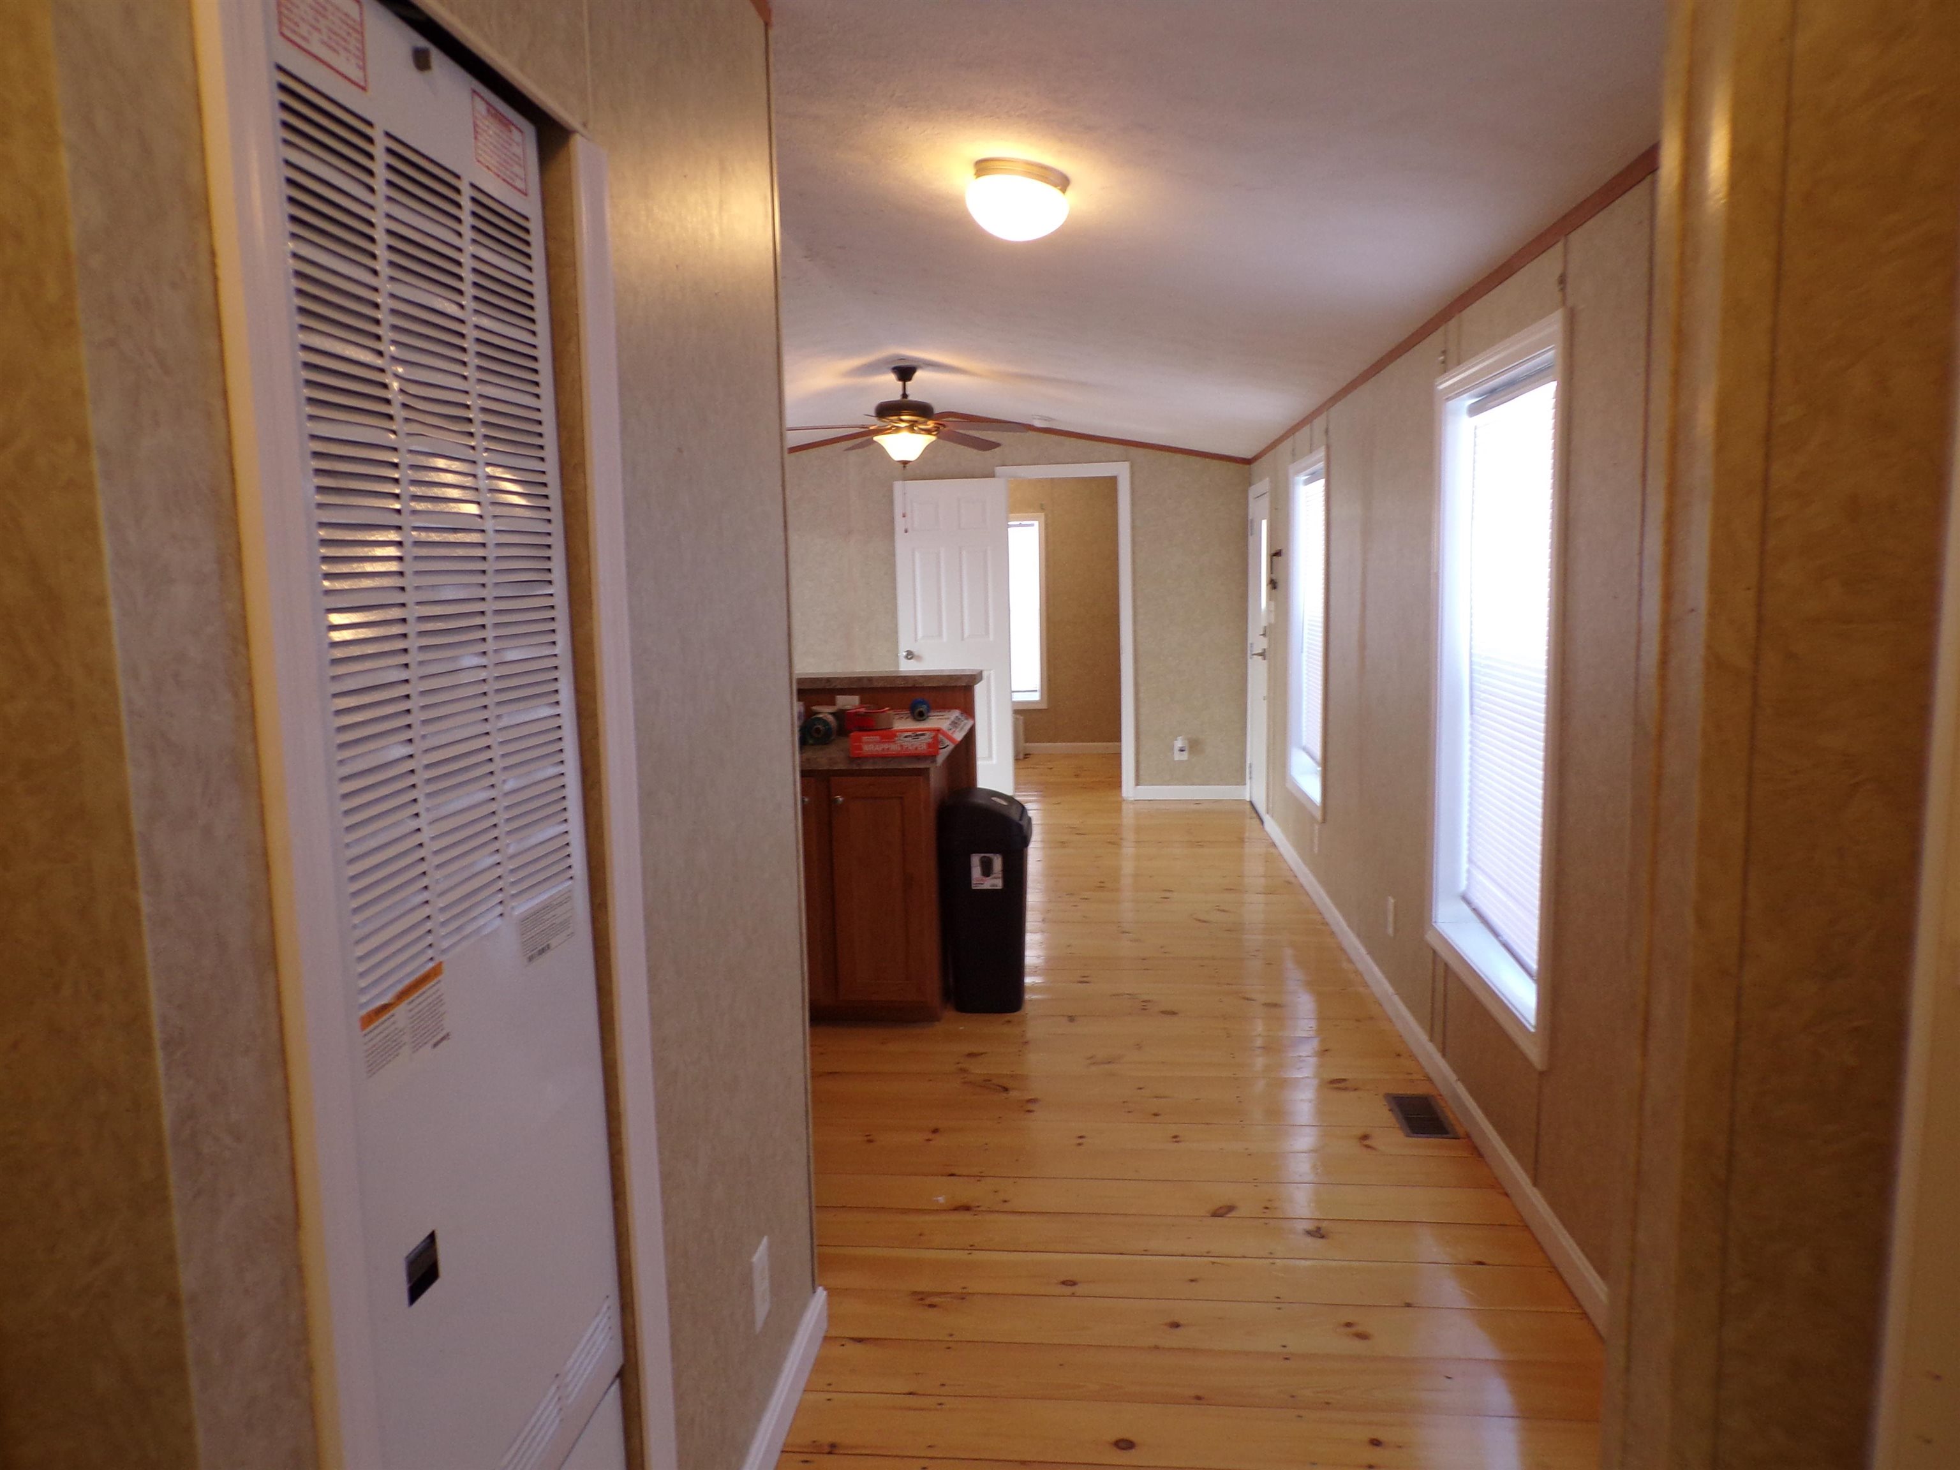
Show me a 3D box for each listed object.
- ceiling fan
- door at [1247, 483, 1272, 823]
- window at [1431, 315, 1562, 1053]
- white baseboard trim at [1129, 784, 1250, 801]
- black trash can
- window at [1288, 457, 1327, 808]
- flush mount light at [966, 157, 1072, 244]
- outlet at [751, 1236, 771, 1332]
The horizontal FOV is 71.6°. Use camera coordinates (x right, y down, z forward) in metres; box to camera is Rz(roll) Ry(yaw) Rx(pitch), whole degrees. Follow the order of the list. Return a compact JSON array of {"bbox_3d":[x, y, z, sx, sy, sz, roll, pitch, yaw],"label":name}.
[{"bbox_3d":[-0.365,-1.556,6.639,1.280,0.470,1.280,-1,7,5],"label":"ceiling fan"},{"bbox_3d":[1.645,-0.471,7.892,0.060,1.907,0.954,-1,7,5],"label":"door"},{"bbox_3d":[1.251,-0.132,3.289,0.100,1.546,1.004,-1,7,5],"label":"window"},{"bbox_3d":[1.339,0.376,8.646,0.738,0.092,0.016,-1,7,5],"label":"white baseboard trim"},{"bbox_3d":[0.035,0.559,4.663,0.309,0.704,0.405,-1,7,5],"label":"black trash can"},{"bbox_3d":[1.498,-0.459,6.121,0.100,1.532,1.048,-1,7,5],"label":"window"},{"bbox_3d":[0.085,-1.172,3.009,0.240,0.140,0.240,10,7,4],"label":"flush mount light"},{"bbox_3d":[-0.352,0.890,2.201,0.010,0.123,0.080,-1,7,6],"label":"outlet"}]

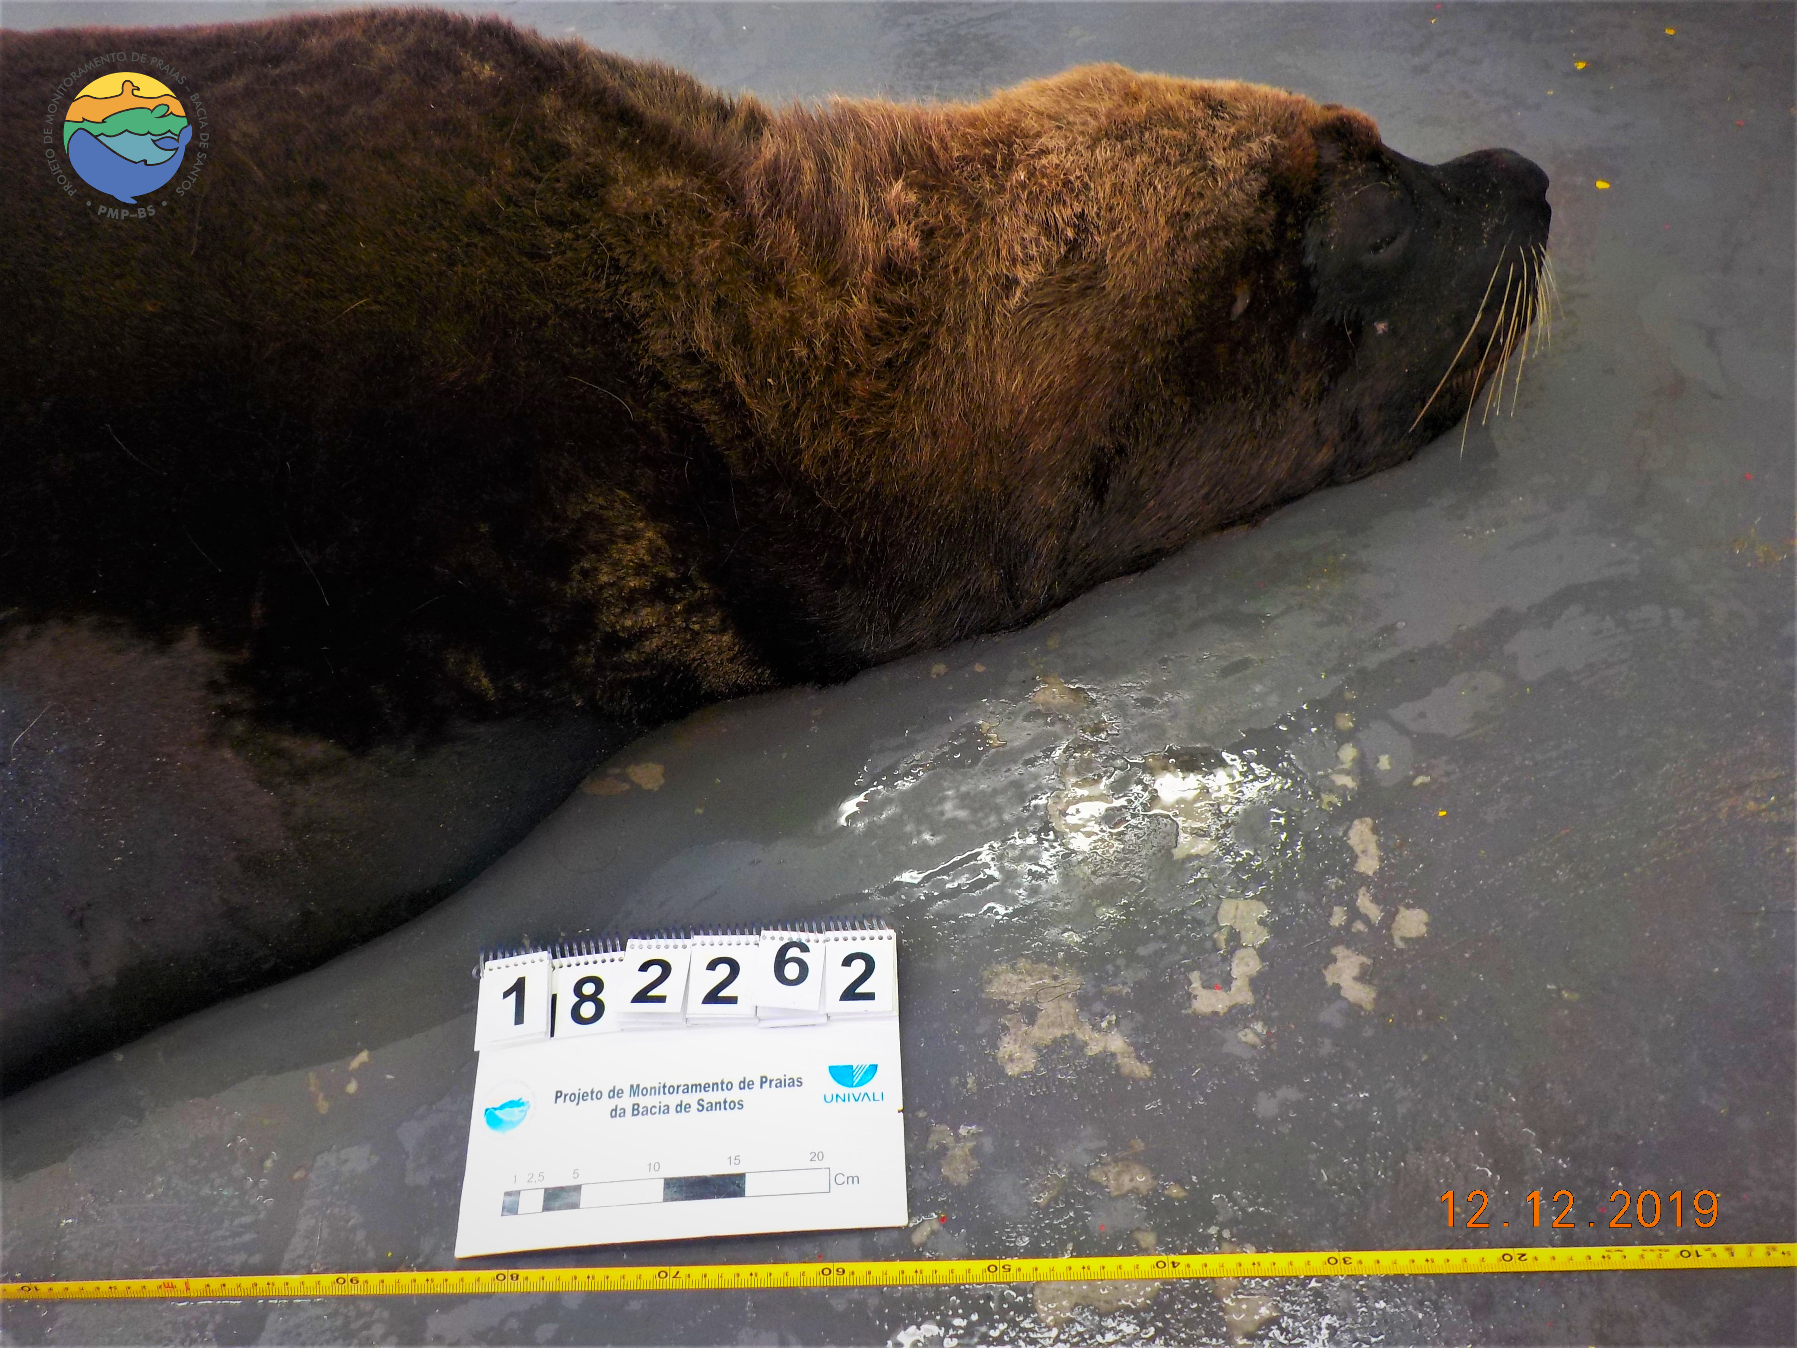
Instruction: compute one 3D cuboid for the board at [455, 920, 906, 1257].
[{"bbox_3d":[-0.136,0.260,1.001,0.277,0.015,0.204,-5,53,2],"label":"board"}]

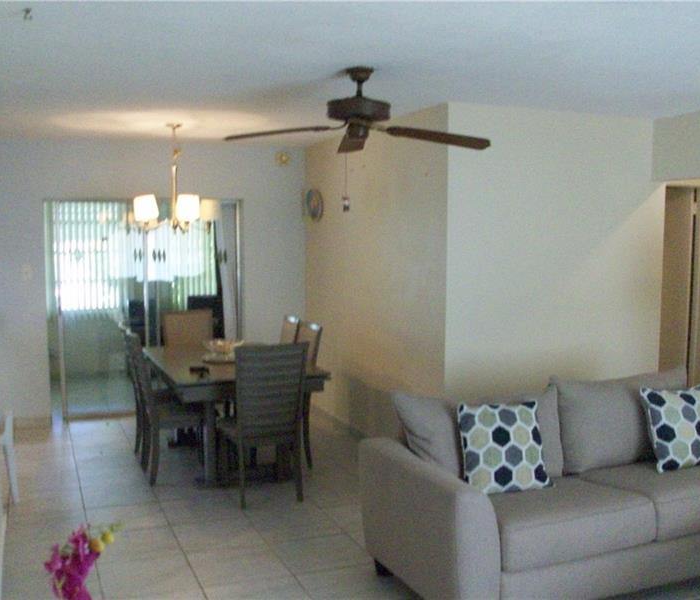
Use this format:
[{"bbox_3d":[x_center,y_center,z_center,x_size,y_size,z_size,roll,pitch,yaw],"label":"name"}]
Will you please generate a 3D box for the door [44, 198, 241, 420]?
[{"bbox_3d":[-1.872,0.075,7.270,1.741,1.977,0.091,-2,5,-22],"label":"door"}]

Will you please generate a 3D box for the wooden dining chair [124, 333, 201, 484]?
[{"bbox_3d":[-1.192,0.713,5.409,0.573,1.006,0.483,-2,5,-22],"label":"wooden dining chair"}]

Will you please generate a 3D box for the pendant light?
[{"bbox_3d":[-1.359,-0.913,6.016,0.584,0.850,0.563,-2,5,-22],"label":"pendant light"}]

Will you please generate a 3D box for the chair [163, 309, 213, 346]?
[{"bbox_3d":[-1.323,0.615,6.632,0.483,1.006,0.573,-2,5,-22],"label":"chair"}]

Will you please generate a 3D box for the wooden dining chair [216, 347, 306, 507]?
[{"bbox_3d":[-0.559,0.749,4.983,0.483,1.006,0.573,-2,5,-22],"label":"wooden dining chair"}]

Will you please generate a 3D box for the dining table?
[{"bbox_3d":[-0.881,0.815,5.696,0.996,0.760,1.580,-2,5,-22],"label":"dining table"}]

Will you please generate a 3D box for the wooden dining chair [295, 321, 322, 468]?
[{"bbox_3d":[-0.526,0.690,5.720,0.573,1.006,0.483,-2,5,-22],"label":"wooden dining chair"}]

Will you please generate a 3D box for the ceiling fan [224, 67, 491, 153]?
[{"bbox_3d":[0.043,-0.981,3.969,1.338,0.379,1.338,0,5,-6],"label":"ceiling fan"}]

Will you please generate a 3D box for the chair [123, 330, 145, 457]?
[{"bbox_3d":[-1.369,0.678,5.846,0.573,1.006,0.483,-2,5,-22],"label":"chair"}]

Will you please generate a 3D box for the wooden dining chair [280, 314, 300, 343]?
[{"bbox_3d":[-0.721,0.651,6.204,0.573,1.006,0.483,-2,5,-22],"label":"wooden dining chair"}]

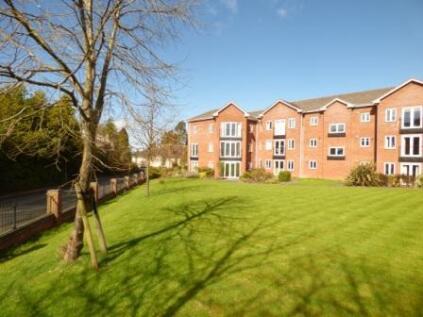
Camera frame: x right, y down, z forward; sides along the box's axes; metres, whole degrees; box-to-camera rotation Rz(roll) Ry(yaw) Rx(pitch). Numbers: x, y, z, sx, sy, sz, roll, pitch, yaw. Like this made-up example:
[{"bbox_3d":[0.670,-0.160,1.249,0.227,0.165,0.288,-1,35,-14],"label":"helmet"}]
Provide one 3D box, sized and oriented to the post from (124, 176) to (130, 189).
[{"bbox_3d":[-6.636,1.912,19.300,0.360,1.020,0.360,0,2,-7],"label":"post"}]

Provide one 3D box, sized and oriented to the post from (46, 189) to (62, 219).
[{"bbox_3d":[-5.317,1.563,8.300,0.370,1.040,0.370,0,2,-7],"label":"post"}]

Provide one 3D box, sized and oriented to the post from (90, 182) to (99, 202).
[{"bbox_3d":[-5.795,1.684,12.100,0.360,1.020,0.360,0,2,-7],"label":"post"}]

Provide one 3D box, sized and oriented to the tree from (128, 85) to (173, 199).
[{"bbox_3d":[-3.396,-1.058,13.600,2.700,6.350,2.700,0,2,-7],"label":"tree"}]

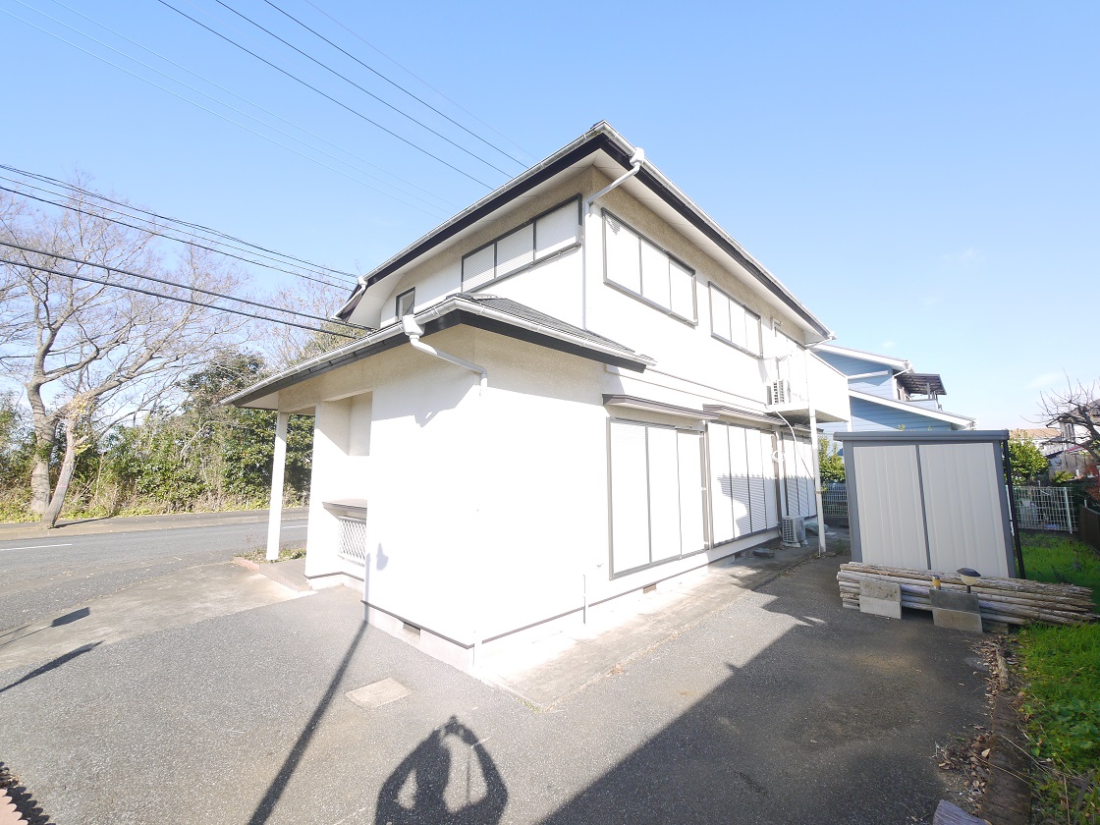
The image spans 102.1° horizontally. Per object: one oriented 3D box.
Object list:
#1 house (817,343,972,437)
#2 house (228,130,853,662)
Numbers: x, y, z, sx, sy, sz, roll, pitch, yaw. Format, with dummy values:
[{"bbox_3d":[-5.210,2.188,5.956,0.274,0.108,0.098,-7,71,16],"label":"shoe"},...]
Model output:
[{"bbox_3d":[13.284,0.551,20.590,9.360,7.200,8.800,-6,-9,43],"label":"house"},{"bbox_3d":[0.994,-0.546,10.379,8.200,7.100,12.700,-6,-9,43],"label":"house"}]

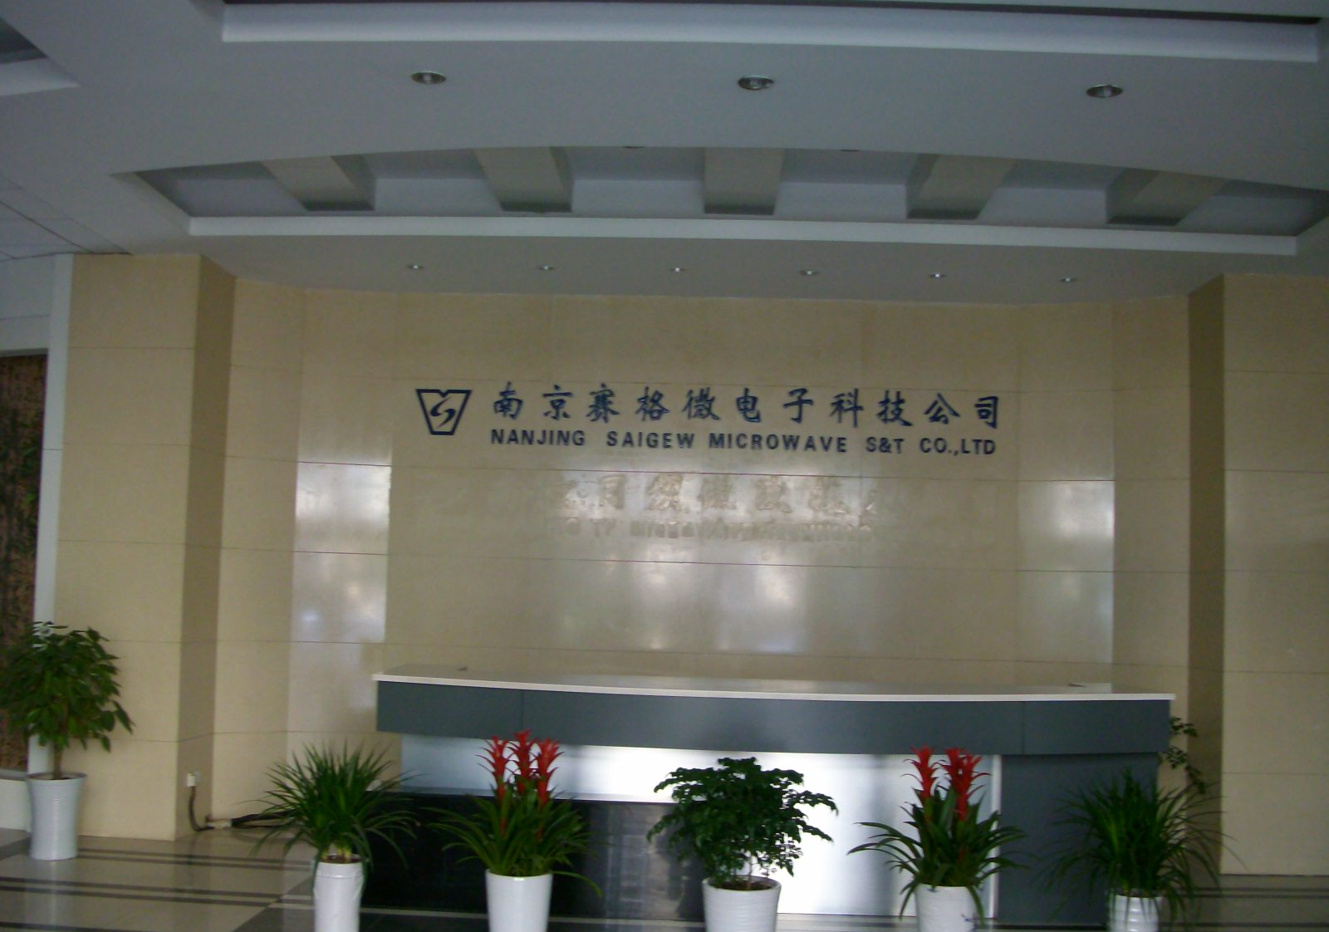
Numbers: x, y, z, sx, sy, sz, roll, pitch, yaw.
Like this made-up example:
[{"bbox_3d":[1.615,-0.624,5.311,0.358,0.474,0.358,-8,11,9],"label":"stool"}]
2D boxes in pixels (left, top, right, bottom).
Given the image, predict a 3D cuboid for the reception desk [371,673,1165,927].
[{"bbox_3d":[0.526,1.666,6.598,4.000,1.140,1.220,1,-5,1],"label":"reception desk"}]

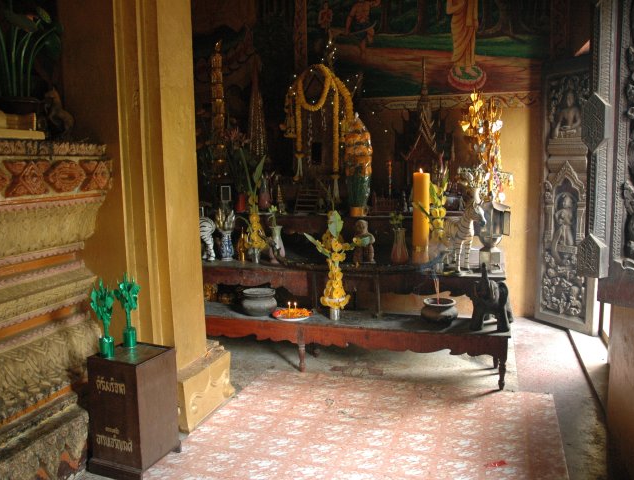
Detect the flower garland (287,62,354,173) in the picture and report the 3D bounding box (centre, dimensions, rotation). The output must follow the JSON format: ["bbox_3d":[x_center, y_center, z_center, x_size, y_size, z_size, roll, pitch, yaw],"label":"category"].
[{"bbox_3d":[0.023,-1.103,4.984,0.596,1.013,0.295,1,8,18],"label":"flower garland"}]

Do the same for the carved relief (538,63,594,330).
[{"bbox_3d":[2.251,-0.372,4.777,0.069,2.334,0.633,-5,8,-23],"label":"carved relief"}]

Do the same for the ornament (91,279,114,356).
[{"bbox_3d":[-1.070,0.391,2.695,0.118,0.389,0.108,1,8,18],"label":"ornament"}]

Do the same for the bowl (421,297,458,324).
[{"bbox_3d":[0.893,0.515,3.917,0.251,0.133,0.251,1,8,18],"label":"bowl"}]

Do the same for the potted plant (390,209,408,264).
[{"bbox_3d":[0.666,-0.021,4.412,0.148,0.423,0.148,1,8,18],"label":"potted plant"}]

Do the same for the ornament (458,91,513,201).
[{"bbox_3d":[1.294,-0.726,4.148,0.409,0.828,0.374,1,8,18],"label":"ornament"}]

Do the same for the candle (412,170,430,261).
[{"bbox_3d":[0.847,-0.189,4.411,0.138,0.749,0.138,1,8,18],"label":"candle"}]

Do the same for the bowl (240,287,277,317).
[{"bbox_3d":[-0.449,0.490,4.181,0.256,0.168,0.256,-1,8,0],"label":"bowl"}]

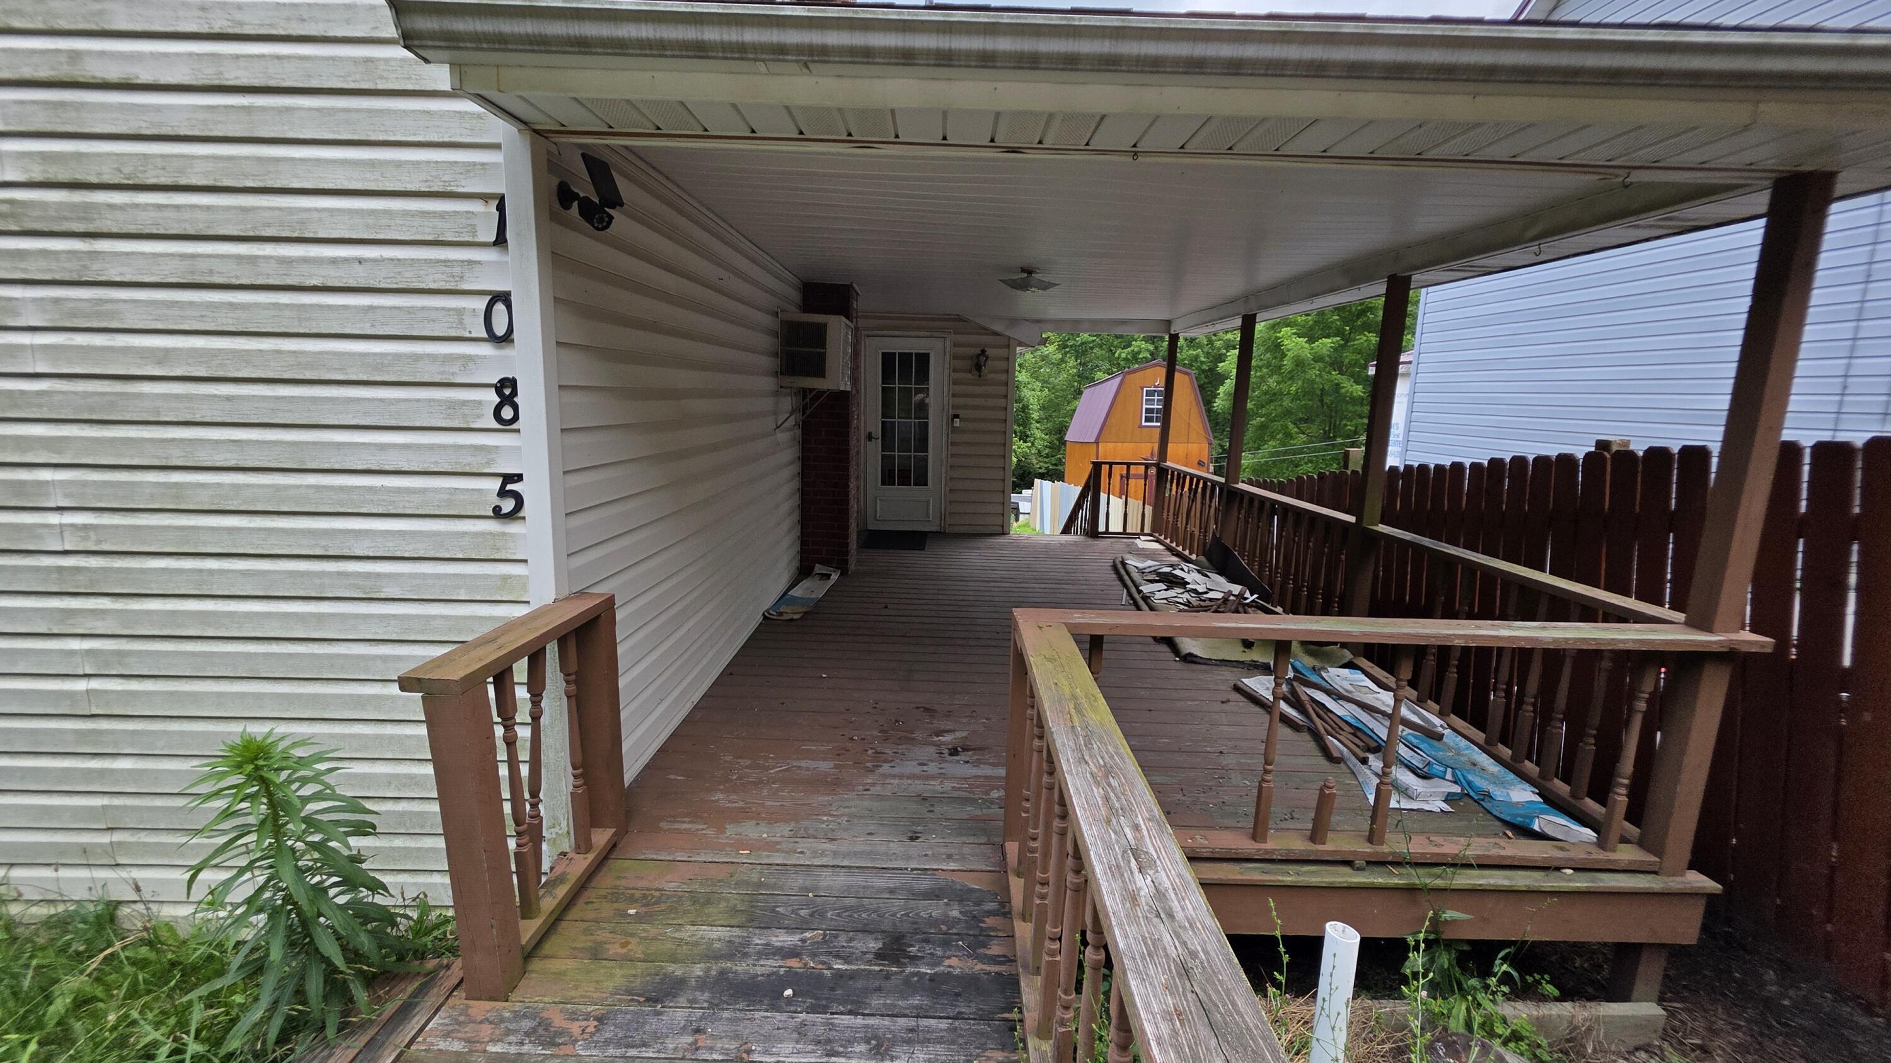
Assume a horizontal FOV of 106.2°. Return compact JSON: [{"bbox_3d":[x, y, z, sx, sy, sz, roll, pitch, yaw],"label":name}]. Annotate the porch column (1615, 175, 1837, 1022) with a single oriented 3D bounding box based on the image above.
[{"bbox_3d":[2.379,0.311,2.218,0.088,2.630,0.090,0,11,0],"label":"porch column"}]

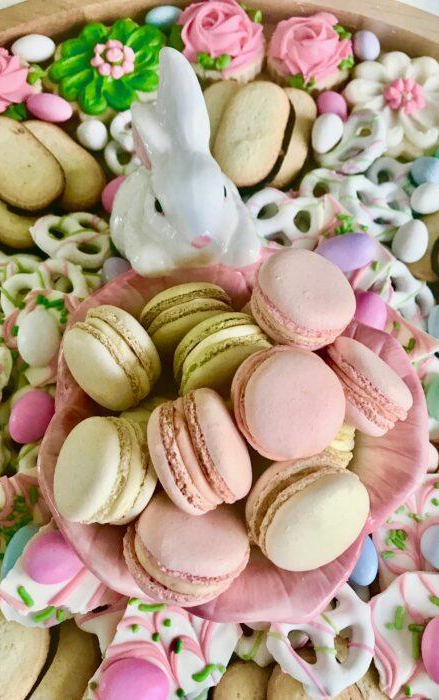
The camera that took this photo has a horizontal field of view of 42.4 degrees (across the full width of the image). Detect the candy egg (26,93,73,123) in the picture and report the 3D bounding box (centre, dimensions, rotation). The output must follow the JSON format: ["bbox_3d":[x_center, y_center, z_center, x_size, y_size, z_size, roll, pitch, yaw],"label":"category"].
[{"bbox_3d":[-0.097,-0.139,0.324,0.029,0.016,0.016,20,65,10],"label":"candy egg"}]

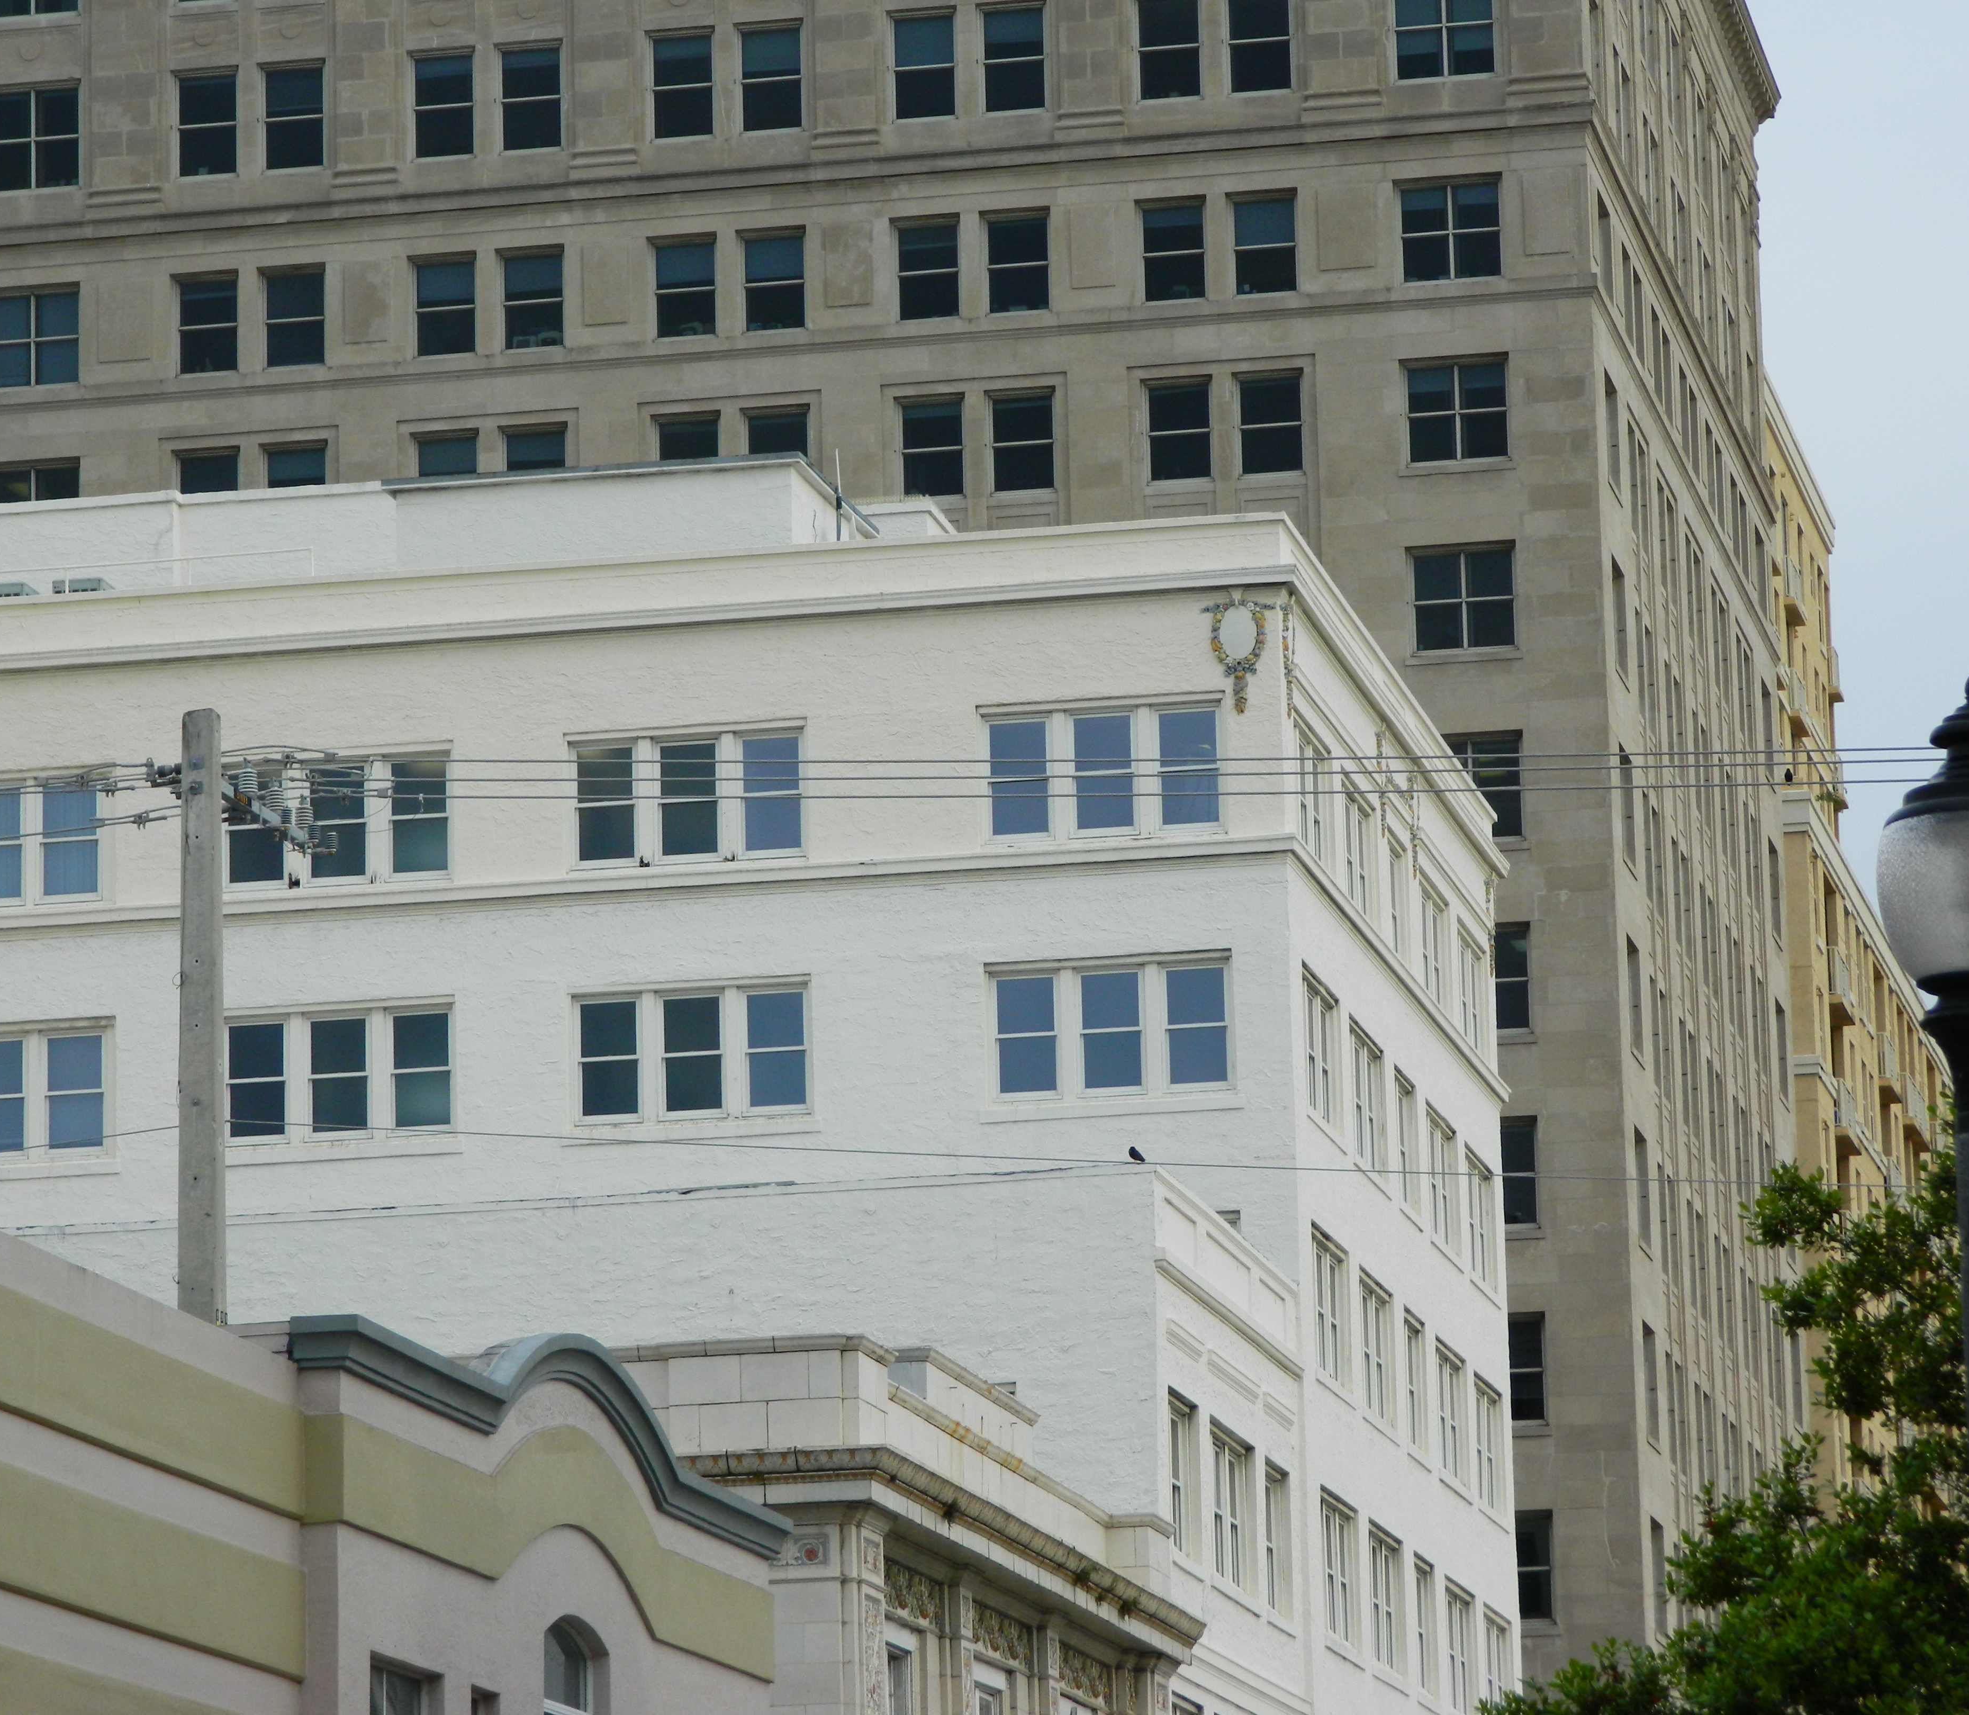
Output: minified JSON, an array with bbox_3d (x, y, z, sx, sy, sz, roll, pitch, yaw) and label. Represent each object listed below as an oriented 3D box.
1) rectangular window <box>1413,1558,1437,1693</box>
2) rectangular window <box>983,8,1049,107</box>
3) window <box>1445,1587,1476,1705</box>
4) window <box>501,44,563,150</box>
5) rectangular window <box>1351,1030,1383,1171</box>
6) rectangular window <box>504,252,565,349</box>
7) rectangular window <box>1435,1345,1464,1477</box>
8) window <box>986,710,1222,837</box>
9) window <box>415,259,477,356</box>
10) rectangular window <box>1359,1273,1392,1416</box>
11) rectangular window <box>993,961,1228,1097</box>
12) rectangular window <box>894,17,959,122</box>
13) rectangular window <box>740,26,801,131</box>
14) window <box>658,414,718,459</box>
[{"bbox_3d":[6.127,10.776,119.474,0.200,1.800,1.950,-4,-11,10],"label":"rectangular window"},{"bbox_3d":[0.538,-14.110,151.286,1.160,1.920,0.180,-4,-11,11],"label":"rectangular window"},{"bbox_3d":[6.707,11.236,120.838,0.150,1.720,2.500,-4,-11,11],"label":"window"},{"bbox_3d":[-8.185,-13.781,154.311,1.097,1.849,0.150,-4,-11,11],"label":"window"},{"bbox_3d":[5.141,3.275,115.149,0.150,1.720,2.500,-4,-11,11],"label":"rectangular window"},{"bbox_3d":[-8.544,-10.563,162.004,1.187,1.800,0.150,-4,-11,10],"label":"rectangular window"},{"bbox_3d":[6.812,8.106,125.257,0.150,1.700,2.900,-4,-11,10],"label":"rectangular window"},{"bbox_3d":[1.520,-1.102,111.937,3.031,1.503,0.200,-4,-11,10],"label":"window"},{"bbox_3d":[-9.838,-10.033,155.630,1.117,1.733,0.200,-4,-11,10],"label":"window"},{"bbox_3d":[5.352,6.703,117.112,0.200,1.630,2.250,-4,-11,10],"label":"rectangular window"},{"bbox_3d":[1.665,2.271,112.168,3.046,1.603,0.200,-4,-11,10],"label":"rectangular window"},{"bbox_3d":[-1.104,-14.954,161.388,1.153,1.940,0.150,-4,-11,10],"label":"rectangular window"},{"bbox_3d":[-3.908,-14.239,155.956,1.095,1.878,0.200,-4,-11,10],"label":"rectangular window"},{"bbox_3d":[-5.341,-7.122,154.199,1.110,1.795,0.200,-4,-11,10],"label":"window"}]

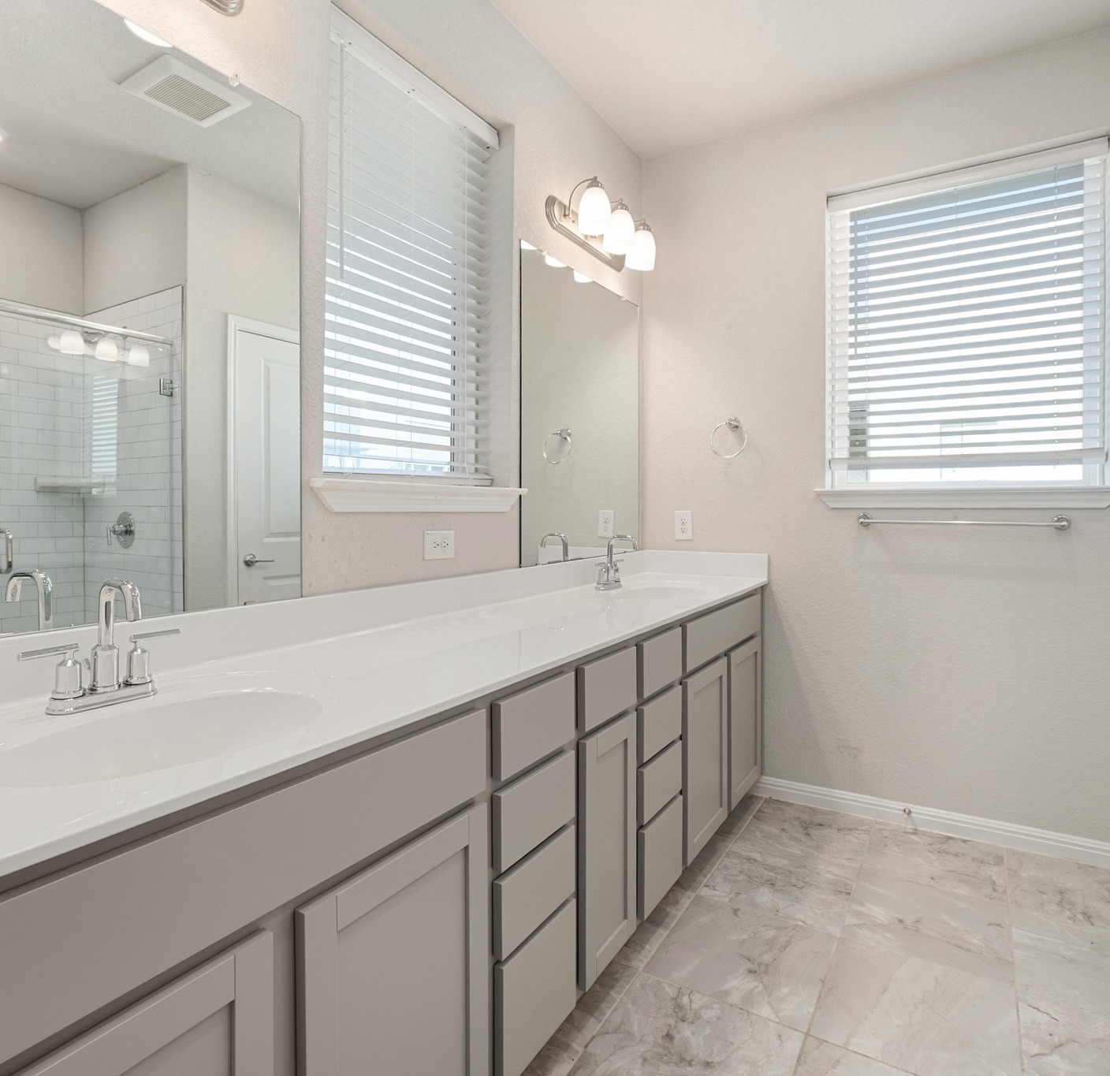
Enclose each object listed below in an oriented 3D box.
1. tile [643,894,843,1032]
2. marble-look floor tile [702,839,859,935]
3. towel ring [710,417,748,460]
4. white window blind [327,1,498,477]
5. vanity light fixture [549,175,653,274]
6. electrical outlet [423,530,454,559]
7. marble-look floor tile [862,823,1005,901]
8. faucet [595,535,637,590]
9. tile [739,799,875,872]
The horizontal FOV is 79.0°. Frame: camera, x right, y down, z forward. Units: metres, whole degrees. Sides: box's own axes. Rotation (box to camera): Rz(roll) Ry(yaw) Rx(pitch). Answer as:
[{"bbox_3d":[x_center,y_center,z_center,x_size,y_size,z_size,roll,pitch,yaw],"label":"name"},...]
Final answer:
[{"bbox_3d":[0.506,1.107,1.792,0.403,0.010,0.403,1,2,31],"label":"tile"},{"bbox_3d":[0.712,1.085,2.121,0.405,0.010,0.405,1,3,30],"label":"marble-look floor tile"},{"bbox_3d":[0.717,-0.410,2.770,0.155,0.175,0.065,1,3,30],"label":"towel ring"},{"bbox_3d":[-0.402,-0.728,1.875,0.090,1.140,0.740,1,3,31],"label":"white window blind"},{"bbox_3d":[0.224,-1.190,2.593,0.200,0.210,0.650,1,2,31],"label":"vanity light fixture"},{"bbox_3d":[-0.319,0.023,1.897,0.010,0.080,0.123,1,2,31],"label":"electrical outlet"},{"bbox_3d":[1.268,1.079,2.262,0.405,0.010,0.405,1,3,30],"label":"marble-look floor tile"},{"bbox_3d":[0.249,0.091,2.538,0.145,0.195,0.235,1,2,31],"label":"faucet"},{"bbox_3d":[0.933,1.080,2.485,0.403,0.010,0.403,1,2,31],"label":"tile"}]

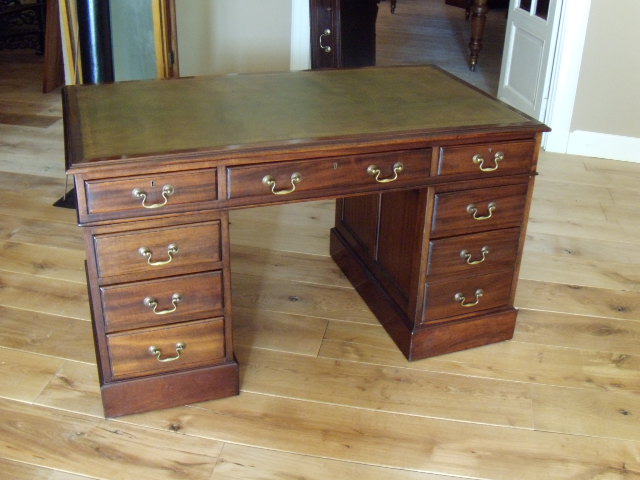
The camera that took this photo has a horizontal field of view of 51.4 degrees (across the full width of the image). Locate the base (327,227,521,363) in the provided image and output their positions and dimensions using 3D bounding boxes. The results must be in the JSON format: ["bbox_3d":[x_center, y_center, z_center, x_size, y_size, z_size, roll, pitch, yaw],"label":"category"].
[{"bbox_3d":[0.363,0.156,2.574,0.398,0.118,0.764,-8,29,-18],"label":"base"}]

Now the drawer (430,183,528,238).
[{"bbox_3d":[0.446,-0.165,2.186,0.325,0.130,0.342,-8,29,-18],"label":"drawer"}]

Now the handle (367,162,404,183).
[{"bbox_3d":[0.186,-0.184,1.869,0.112,0.057,0.035,-8,29,-18],"label":"handle"}]

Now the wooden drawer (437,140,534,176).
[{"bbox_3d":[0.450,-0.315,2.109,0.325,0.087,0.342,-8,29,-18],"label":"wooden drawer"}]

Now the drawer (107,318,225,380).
[{"bbox_3d":[-0.482,0.241,2.034,0.325,0.153,0.342,-8,29,-18],"label":"drawer"}]

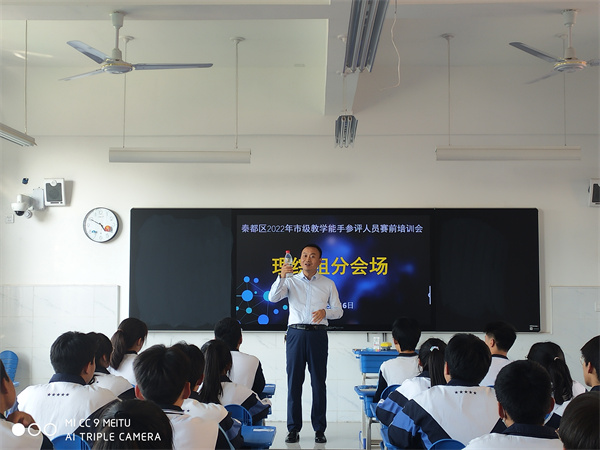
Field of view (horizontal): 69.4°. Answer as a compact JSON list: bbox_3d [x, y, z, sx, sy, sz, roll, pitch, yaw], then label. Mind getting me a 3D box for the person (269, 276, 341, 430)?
[{"bbox_3d":[0.054,1.046,3.888,0.660,1.740,0.420,0,-3,3],"label":"person"}]

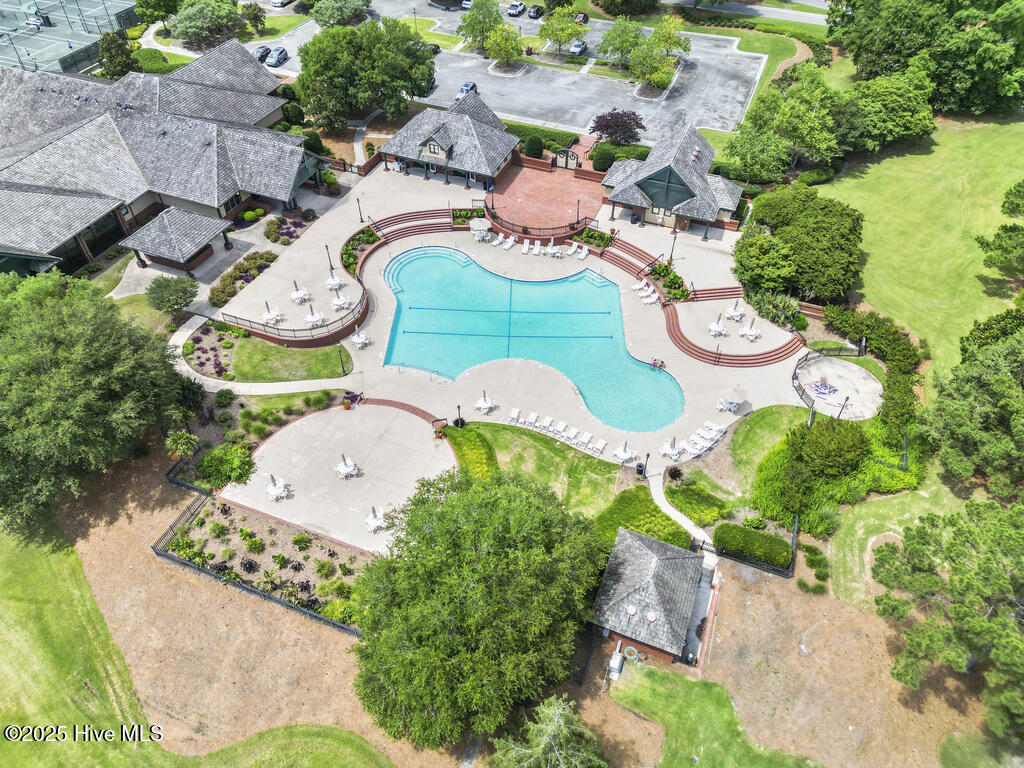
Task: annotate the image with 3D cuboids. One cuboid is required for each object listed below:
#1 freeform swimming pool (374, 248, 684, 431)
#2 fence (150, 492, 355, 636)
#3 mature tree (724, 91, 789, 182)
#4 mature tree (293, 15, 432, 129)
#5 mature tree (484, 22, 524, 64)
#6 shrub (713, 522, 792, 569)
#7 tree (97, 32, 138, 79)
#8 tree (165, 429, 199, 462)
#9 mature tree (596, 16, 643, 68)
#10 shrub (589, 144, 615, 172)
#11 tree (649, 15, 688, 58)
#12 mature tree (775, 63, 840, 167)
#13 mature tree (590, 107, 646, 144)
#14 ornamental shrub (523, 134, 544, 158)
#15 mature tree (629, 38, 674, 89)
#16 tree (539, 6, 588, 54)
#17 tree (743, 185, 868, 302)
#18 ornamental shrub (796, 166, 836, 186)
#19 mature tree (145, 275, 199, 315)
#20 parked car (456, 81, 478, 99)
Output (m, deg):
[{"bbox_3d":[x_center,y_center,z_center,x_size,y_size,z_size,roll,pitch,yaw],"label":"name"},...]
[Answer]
[{"bbox_3d":[0.929,-5.265,70.452,32.210,1.300,23.070,8,46,7],"label":"freeform swimming pool"},{"bbox_3d":[-16.690,12.390,50.400,17.000,1.200,5.500,16,47,15],"label":"fence"},{"bbox_3d":[28.203,-27.931,82.009,6.700,10.300,8.000,0,45,0],"label":"mature tree"},{"bbox_3d":[-19.500,-42.127,95.652,18.190,12.270,18.190,0,45,0],"label":"mature tree"},{"bbox_3d":[-1.169,-52.782,110.593,6.210,6.210,6.210,0,45,0],"label":"mature tree"},{"bbox_3d":[17.080,11.690,50.790,5.150,1.250,2.200,15,47,14],"label":"shrub"},{"bbox_3d":[-57.567,-47.796,103.860,4.800,7.100,4.900,0,45,0],"label":"tree"},{"bbox_3d":[-26.612,4.964,57.384,2.510,2.720,2.510,0,45,0],"label":"tree"},{"bbox_3d":[16.125,-50.256,105.471,6.500,7.500,6.300,0,45,0],"label":"mature tree"},{"bbox_3d":[11.170,-27.240,86.110,2.650,2.750,2.650,0,45,0],"label":"shrub"},{"bbox_3d":[24.480,-53.450,109.380,6.100,6.100,6.100,0,45,0],"label":"tree"},{"bbox_3d":[35.479,-32.269,86.201,6.940,12.890,6.940,0,45,0],"label":"mature tree"},{"bbox_3d":[13.440,-32.300,89.850,6.800,4.200,6.800,0,45,0],"label":"mature tree"},{"bbox_3d":[2.697,-29.404,87.973,2.500,2.600,2.500,0,45,0],"label":"ornamental shrub"},{"bbox_3d":[20.608,-47.477,105.292,6.690,6.720,6.690,0,45,0],"label":"mature tree"},{"bbox_3d":[7.840,-54.570,110.010,7.300,6.800,7.300,0,45,0],"label":"tree"},{"bbox_3d":[29.049,-14.530,71.390,11.000,7.600,14.500,0,45,0],"label":"tree"},{"bbox_3d":[36.912,-25.196,85.953,5.000,1.400,2.400,-17,48,-16],"label":"ornamental shrub"},{"bbox_3d":[-32.530,-8.528,67.859,4.800,3.700,4.800,0,45,0],"label":"mature tree"},{"bbox_3d":[-6.330,-40.840,99.880,1.900,1.700,4.750,13,46,13],"label":"parked car"}]

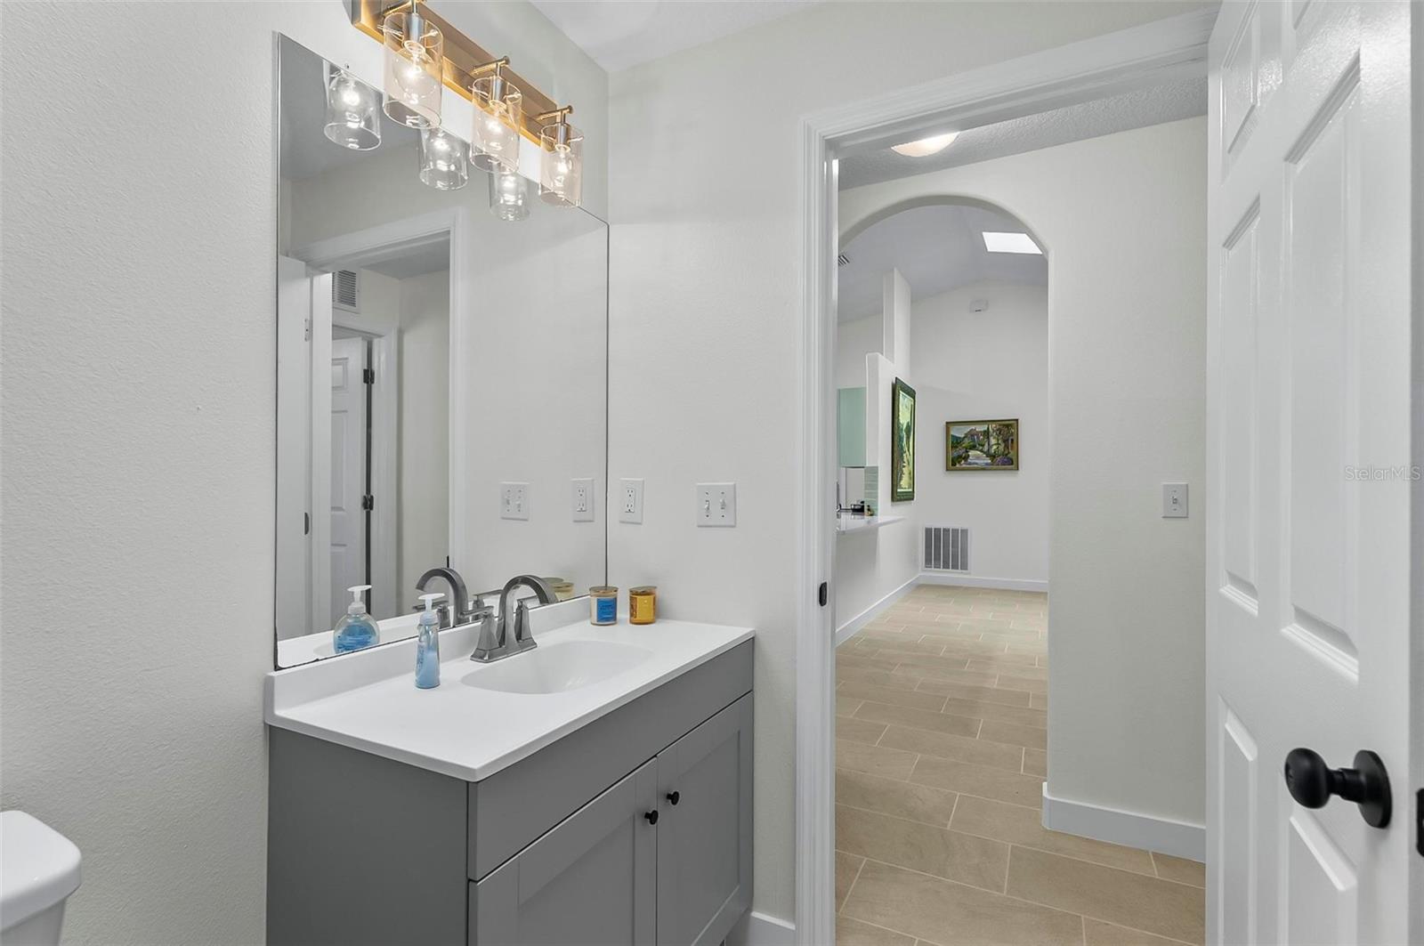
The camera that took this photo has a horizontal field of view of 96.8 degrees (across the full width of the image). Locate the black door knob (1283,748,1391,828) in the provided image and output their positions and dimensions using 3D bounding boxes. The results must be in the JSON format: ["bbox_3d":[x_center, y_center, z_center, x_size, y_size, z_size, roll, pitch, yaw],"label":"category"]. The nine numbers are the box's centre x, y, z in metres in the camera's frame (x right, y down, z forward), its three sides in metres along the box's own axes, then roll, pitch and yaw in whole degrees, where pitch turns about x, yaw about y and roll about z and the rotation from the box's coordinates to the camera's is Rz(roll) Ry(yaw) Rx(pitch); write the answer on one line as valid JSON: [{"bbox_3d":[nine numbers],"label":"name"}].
[{"bbox_3d":[0.601,0.300,0.613,0.065,0.070,0.070,-1,-2,27],"label":"black door knob"}]

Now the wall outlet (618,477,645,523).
[{"bbox_3d":[-0.229,0.082,1.807,0.079,0.124,0.008,-1,-2,27],"label":"wall outlet"}]

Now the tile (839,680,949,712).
[{"bbox_3d":[1.022,1.287,3.630,0.603,0.010,0.298,-1,-2,27],"label":"tile"}]

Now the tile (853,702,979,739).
[{"bbox_3d":[1.077,1.296,3.318,0.607,0.010,0.297,0,-1,27],"label":"tile"}]

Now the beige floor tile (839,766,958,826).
[{"bbox_3d":[0.626,1.262,2.484,0.603,0.010,0.298,-1,-2,27],"label":"beige floor tile"}]

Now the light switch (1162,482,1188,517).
[{"bbox_3d":[1.548,0.092,2.108,0.071,0.118,0.018,0,-1,27],"label":"light switch"}]

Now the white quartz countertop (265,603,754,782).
[{"bbox_3d":[-0.318,0.383,1.359,0.487,0.077,0.926,0,-1,27],"label":"white quartz countertop"}]

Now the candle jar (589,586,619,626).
[{"bbox_3d":[-0.295,0.363,1.731,0.077,0.095,0.077,0,-1,0],"label":"candle jar"}]

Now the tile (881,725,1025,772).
[{"bbox_3d":[1.097,1.270,2.915,0.603,0.010,0.298,-1,-2,27],"label":"tile"}]

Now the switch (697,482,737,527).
[{"bbox_3d":[0.009,0.086,1.707,0.118,0.119,0.018,0,-1,27],"label":"switch"}]

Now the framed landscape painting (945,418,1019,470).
[{"bbox_3d":[3.159,-0.316,7.365,0.780,0.587,0.030,0,-1,27],"label":"framed landscape painting"}]

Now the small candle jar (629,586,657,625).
[{"bbox_3d":[-0.193,0.366,1.744,0.073,0.093,0.073,0,-1,0],"label":"small candle jar"}]

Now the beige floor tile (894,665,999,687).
[{"bbox_3d":[1.501,1.295,4.057,0.603,0.010,0.298,-1,-2,27],"label":"beige floor tile"}]

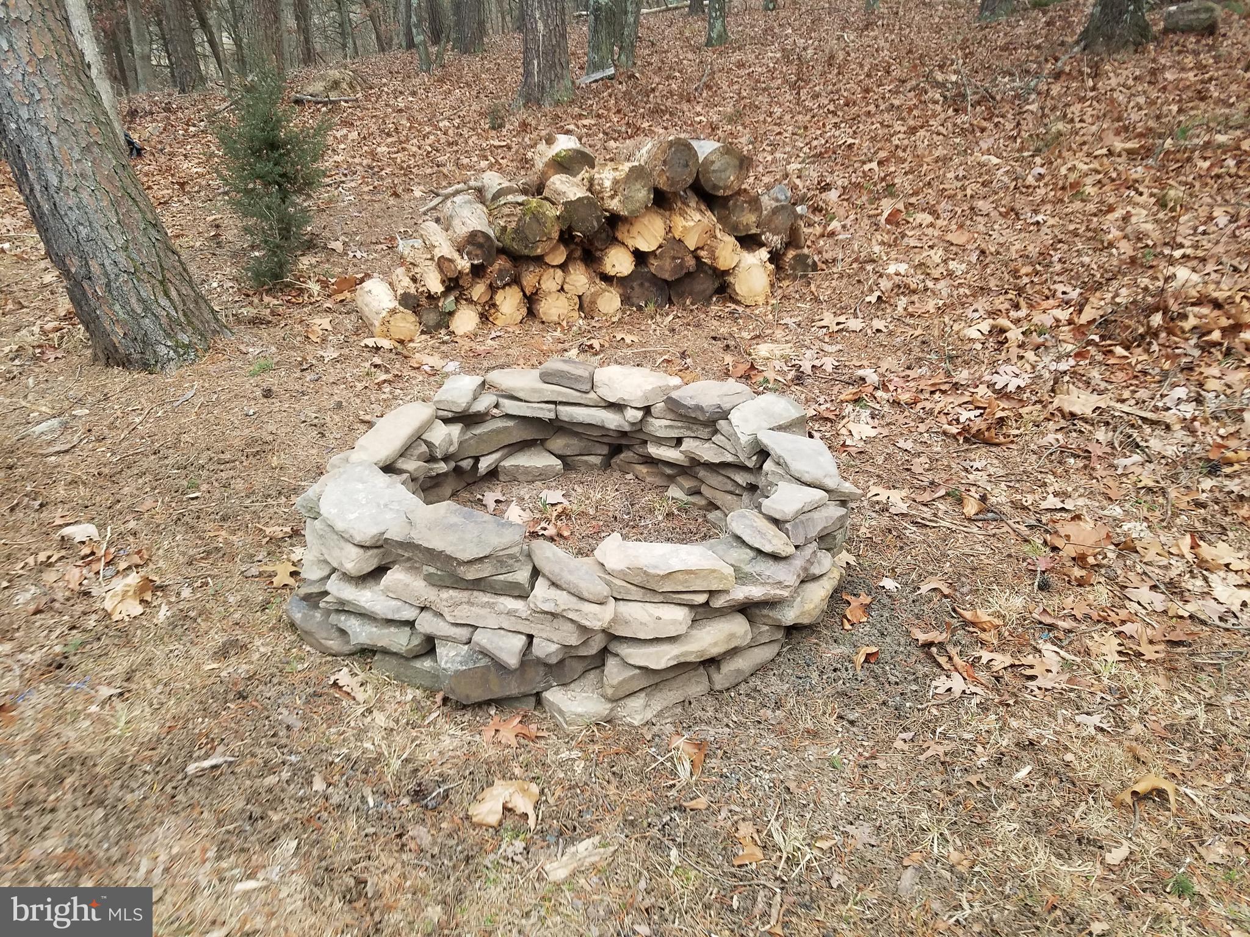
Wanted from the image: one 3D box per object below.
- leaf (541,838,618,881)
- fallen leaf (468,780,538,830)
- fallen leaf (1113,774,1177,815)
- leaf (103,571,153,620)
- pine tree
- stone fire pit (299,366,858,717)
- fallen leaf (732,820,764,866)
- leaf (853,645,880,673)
[{"bbox_3d":[-0.088,0.754,1.811,0.149,0.025,0.070,-10,26,-21],"label":"leaf"},{"bbox_3d":[-0.247,0.691,1.927,0.144,0.045,0.106,0,24,0],"label":"fallen leaf"},{"bbox_3d":[1.081,0.677,1.950,0.132,0.050,0.073,0,24,0],"label":"fallen leaf"},{"bbox_3d":[-1.400,0.362,2.648,0.135,0.045,0.165,-12,27,-24],"label":"leaf"},{"bbox_3d":[-2.110,-1.716,5.647,0.670,1.220,0.670,0,24,0],"label":"pine tree"},{"bbox_3d":[-0.140,0.090,2.871,1.640,0.360,1.640,0,24,0],"label":"stone fire pit"},{"bbox_3d":[0.243,0.736,1.845,0.061,0.030,0.085,0,24,0],"label":"fallen leaf"},{"bbox_3d":[0.613,0.485,2.384,0.067,0.040,0.072,0,24,0],"label":"leaf"}]

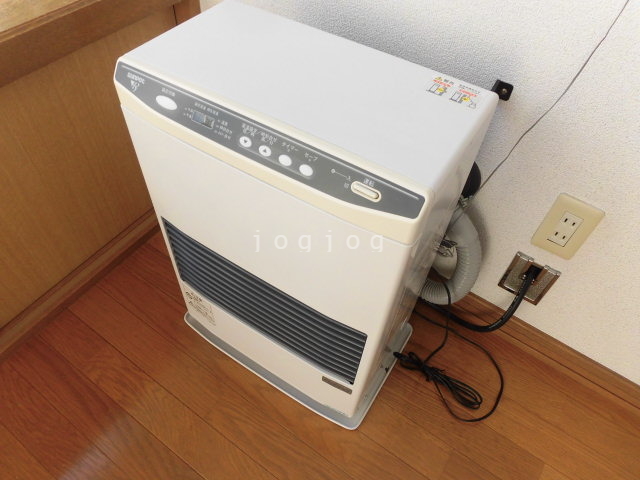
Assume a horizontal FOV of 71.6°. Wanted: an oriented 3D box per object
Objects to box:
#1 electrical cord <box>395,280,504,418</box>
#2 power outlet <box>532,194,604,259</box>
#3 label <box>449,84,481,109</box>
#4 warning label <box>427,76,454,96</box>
[{"bbox_3d":[0.263,0.222,0.866,0.228,0.110,0.185,29,56,19],"label":"electrical cord"},{"bbox_3d":[0.396,-0.015,0.716,0.070,0.120,0.010,29,56,19],"label":"power outlet"},{"bbox_3d":[0.169,-0.163,0.506,0.034,0.001,0.036,27,55,18],"label":"label"},{"bbox_3d":[0.139,-0.179,0.518,0.024,0.001,0.036,27,55,18],"label":"warning label"}]

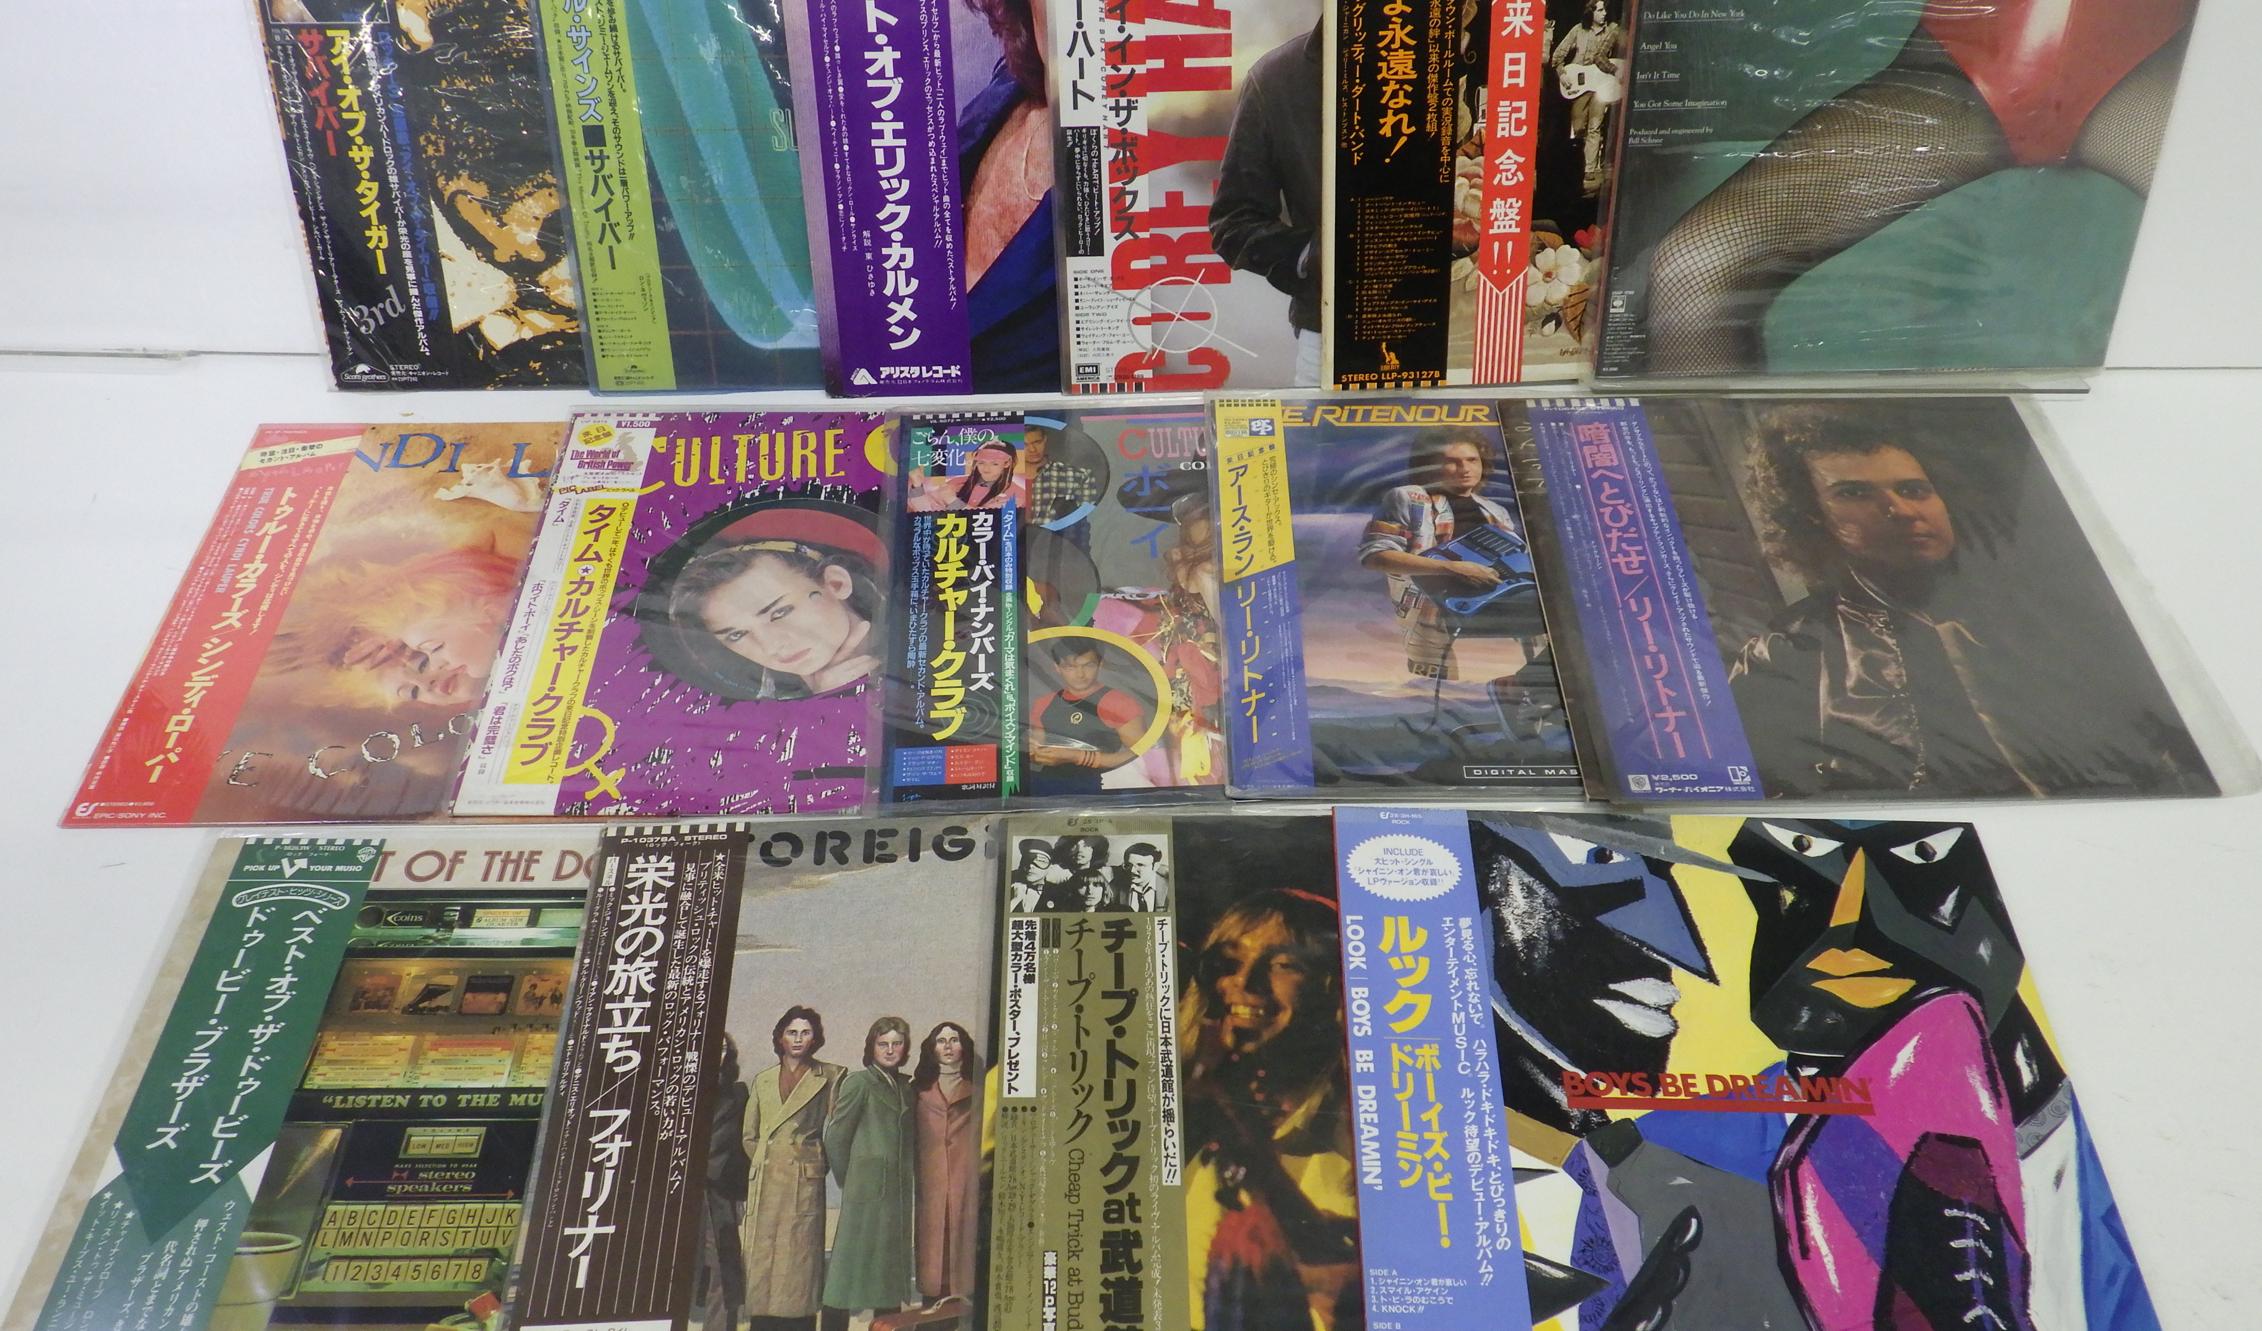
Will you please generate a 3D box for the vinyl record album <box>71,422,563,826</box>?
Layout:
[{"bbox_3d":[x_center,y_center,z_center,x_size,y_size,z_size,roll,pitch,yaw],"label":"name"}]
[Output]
[{"bbox_3d":[-0.380,-0.035,1.024,0.315,0.007,0.315,-1,47,0],"label":"vinyl record album"}]

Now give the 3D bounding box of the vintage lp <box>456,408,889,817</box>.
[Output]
[{"bbox_3d":[-0.184,-0.040,1.025,0.315,0.007,0.315,-1,47,0],"label":"vintage lp"}]

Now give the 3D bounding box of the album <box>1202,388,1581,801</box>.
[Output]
[{"bbox_3d":[0.210,-0.049,1.028,0.315,0.007,0.315,-1,47,0],"label":"album"}]

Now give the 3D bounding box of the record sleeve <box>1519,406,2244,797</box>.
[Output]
[{"bbox_3d":[0.385,-0.047,1.023,0.315,0.007,0.315,-1,47,0],"label":"record sleeve"}]

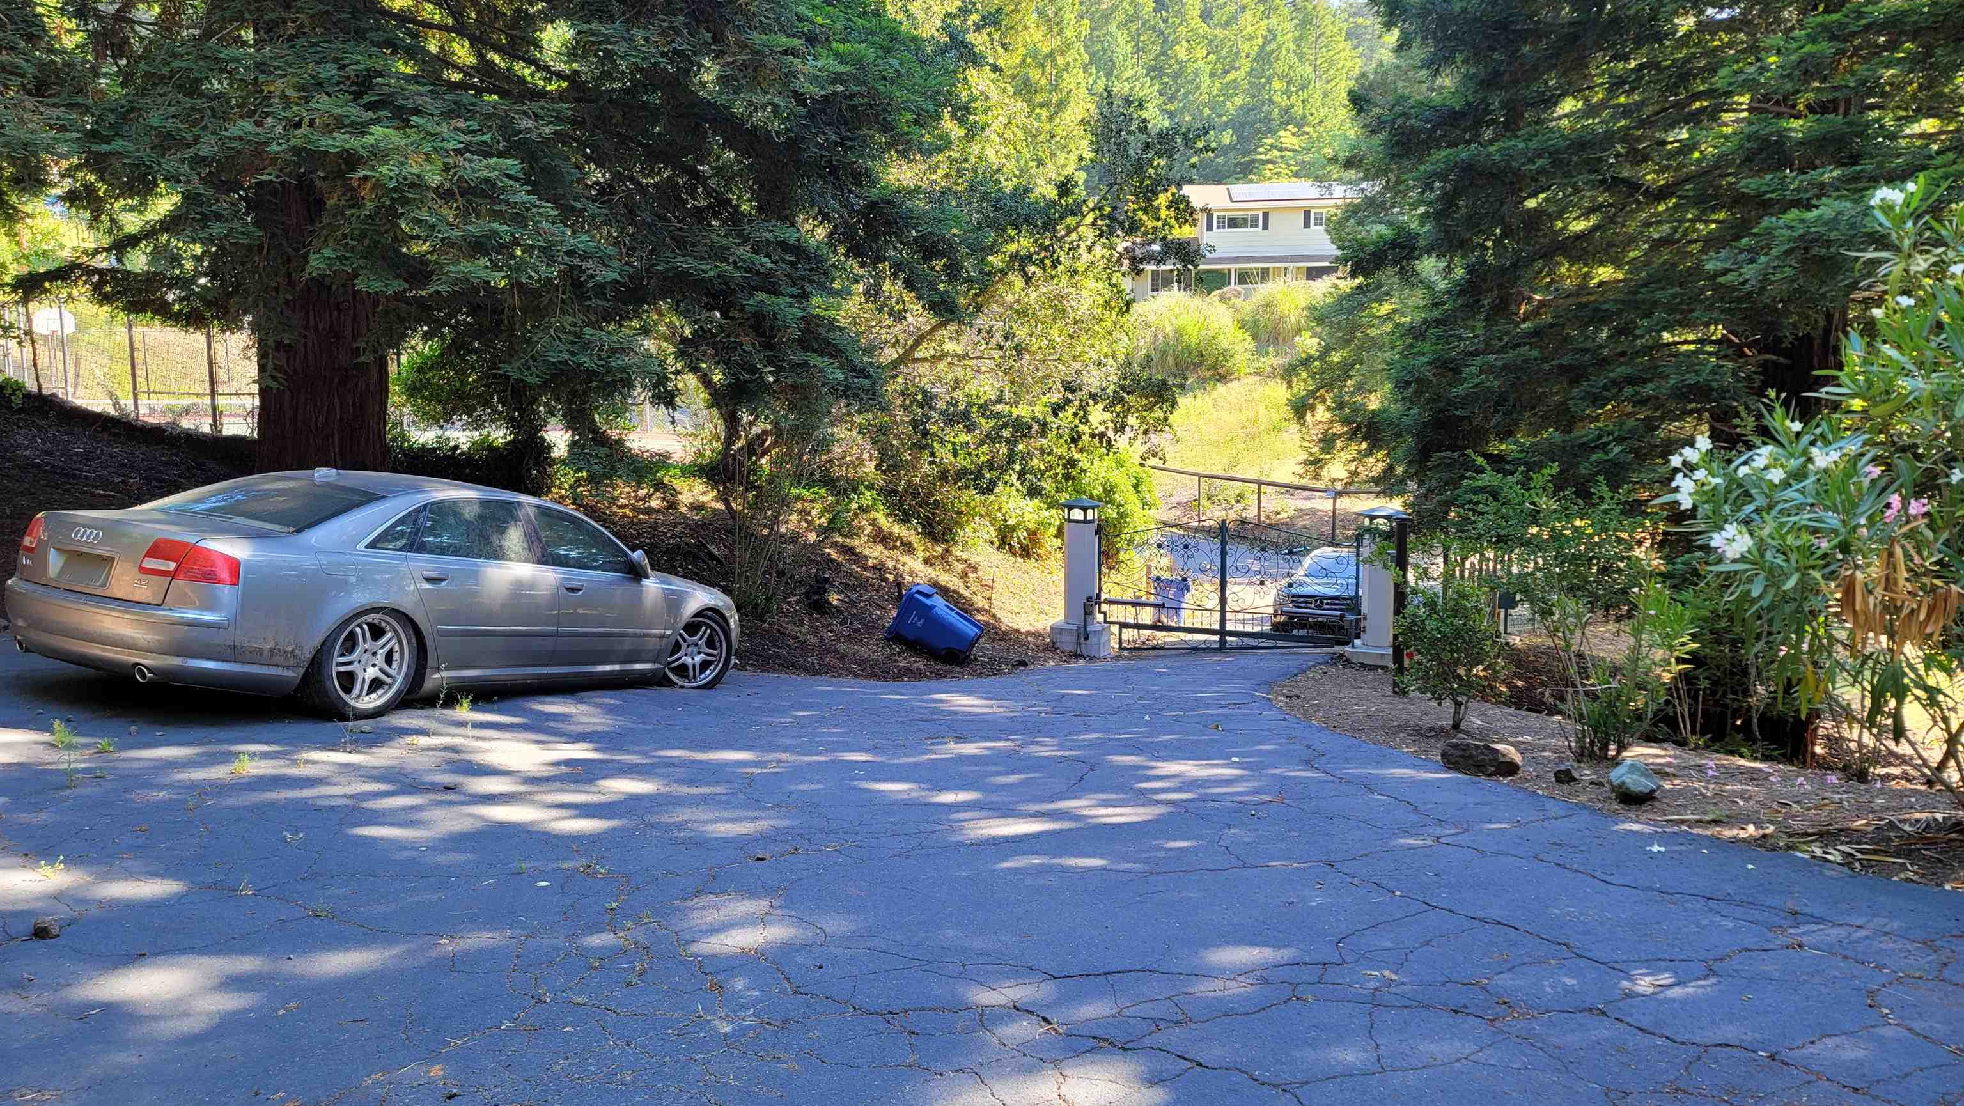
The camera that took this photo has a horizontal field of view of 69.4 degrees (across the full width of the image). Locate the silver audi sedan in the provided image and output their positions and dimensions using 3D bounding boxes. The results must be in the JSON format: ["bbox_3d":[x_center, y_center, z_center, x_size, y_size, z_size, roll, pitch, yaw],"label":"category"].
[{"bbox_3d":[-3.681,0.199,9.873,1.900,1.420,5.090,7,1,27],"label":"silver audi sedan"}]

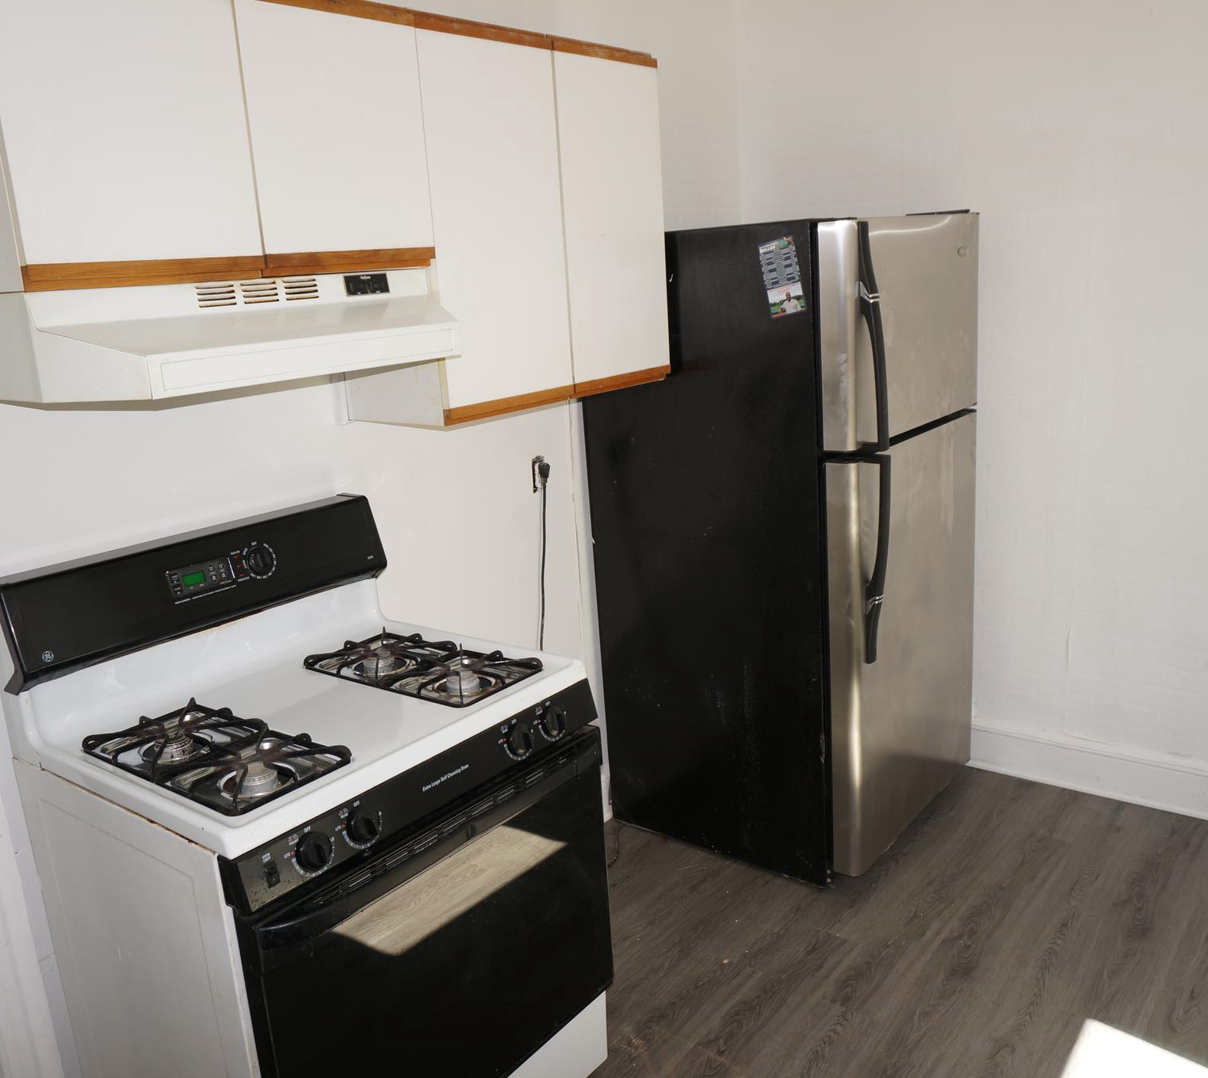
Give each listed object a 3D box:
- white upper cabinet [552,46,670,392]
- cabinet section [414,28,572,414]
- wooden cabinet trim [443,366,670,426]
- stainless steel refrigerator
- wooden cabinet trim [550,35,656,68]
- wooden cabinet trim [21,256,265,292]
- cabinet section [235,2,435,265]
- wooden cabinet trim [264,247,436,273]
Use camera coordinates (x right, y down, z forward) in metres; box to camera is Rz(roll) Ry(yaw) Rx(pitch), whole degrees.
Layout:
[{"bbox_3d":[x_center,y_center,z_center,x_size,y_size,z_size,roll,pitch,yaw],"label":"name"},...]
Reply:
[{"bbox_3d":[-0.099,-0.737,2.581,0.325,0.725,0.372,8,19,38],"label":"white upper cabinet"},{"bbox_3d":[-0.327,-0.654,2.296,0.320,0.723,0.381,7,18,38],"label":"cabinet section"},{"bbox_3d":[-0.082,-0.329,2.433,0.022,0.037,0.757,8,19,38],"label":"wooden cabinet trim"},{"bbox_3d":[0.536,-0.028,3.107,0.817,1.690,0.786,7,18,38],"label":"stainless steel refrigerator"},{"bbox_3d":[-0.001,-1.080,2.394,0.022,0.037,0.372,8,19,38],"label":"wooden cabinet trim"},{"bbox_3d":[-0.690,-0.408,1.650,0.022,0.038,0.389,8,19,38],"label":"wooden cabinet trim"},{"bbox_3d":[-0.575,-0.716,1.976,0.320,0.417,0.380,7,18,38],"label":"cabinet section"},{"bbox_3d":[-0.448,-0.496,1.939,0.022,0.038,0.381,8,19,38],"label":"wooden cabinet trim"}]

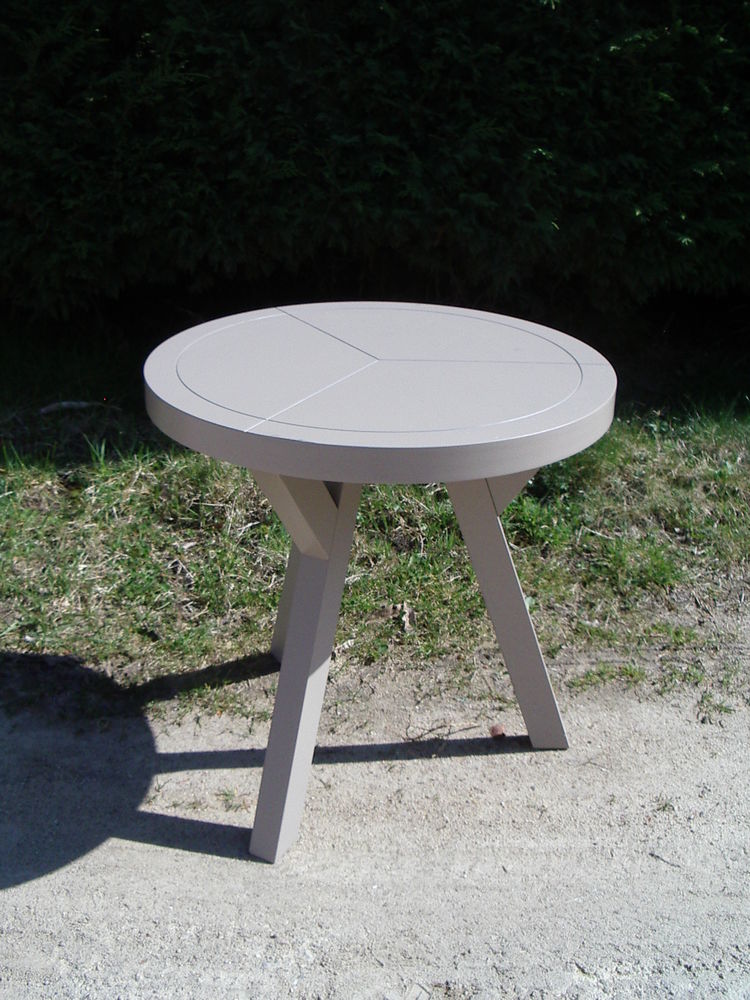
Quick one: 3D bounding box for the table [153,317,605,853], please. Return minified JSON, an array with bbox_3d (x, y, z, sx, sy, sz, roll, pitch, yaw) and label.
[{"bbox_3d":[0.001,0.117,1.933,0.750,0.748,0.750,1,25,0],"label":"table"}]

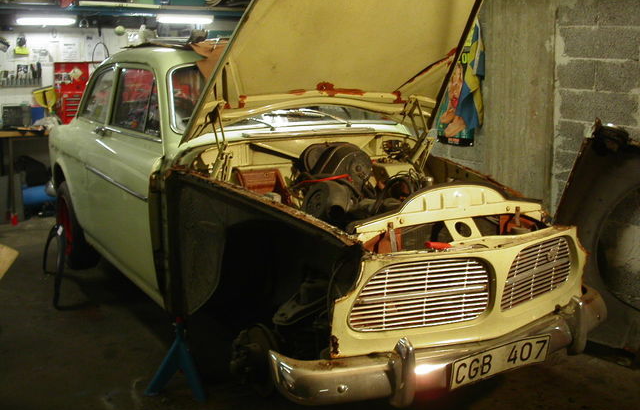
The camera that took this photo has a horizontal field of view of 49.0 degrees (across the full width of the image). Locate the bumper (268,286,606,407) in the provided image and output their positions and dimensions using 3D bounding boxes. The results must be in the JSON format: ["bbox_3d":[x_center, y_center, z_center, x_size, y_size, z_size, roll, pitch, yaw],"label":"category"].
[{"bbox_3d":[0.569,0.484,2.582,1.580,0.240,0.330,-5,13,-31],"label":"bumper"}]

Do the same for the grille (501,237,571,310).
[{"bbox_3d":[0.831,0.255,2.678,0.520,0.235,0.060,-9,15,-43],"label":"grille"}]

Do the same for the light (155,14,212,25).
[{"bbox_3d":[-1.389,-1.901,7.200,0.570,0.100,0.100,-3,14,-15],"label":"light"}]

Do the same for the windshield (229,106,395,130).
[{"bbox_3d":[-0.175,-0.569,3.645,1.270,0.470,0.240,-5,-29,-31],"label":"windshield"}]

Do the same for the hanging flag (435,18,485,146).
[{"bbox_3d":[1.019,-0.898,5.150,0.080,0.910,0.410,-9,17,-36],"label":"hanging flag"}]

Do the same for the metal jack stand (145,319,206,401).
[{"bbox_3d":[-0.661,0.685,3.245,0.280,0.350,0.250,-2,14,-11],"label":"metal jack stand"}]

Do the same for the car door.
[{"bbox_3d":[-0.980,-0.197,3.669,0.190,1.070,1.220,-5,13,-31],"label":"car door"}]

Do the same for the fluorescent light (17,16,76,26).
[{"bbox_3d":[-2.686,-1.812,6.900,0.570,0.090,0.100,-3,14,-15],"label":"fluorescent light"}]

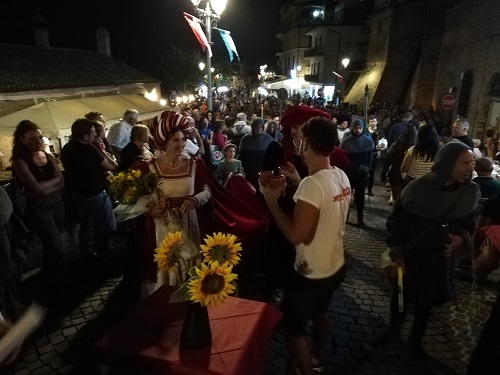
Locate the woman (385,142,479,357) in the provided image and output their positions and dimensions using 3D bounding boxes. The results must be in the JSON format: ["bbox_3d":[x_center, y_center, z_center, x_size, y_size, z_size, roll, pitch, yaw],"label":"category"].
[{"bbox_3d":[1.415,0.469,2.928,0.600,1.650,0.460,-3,14,-11],"label":"woman"}]

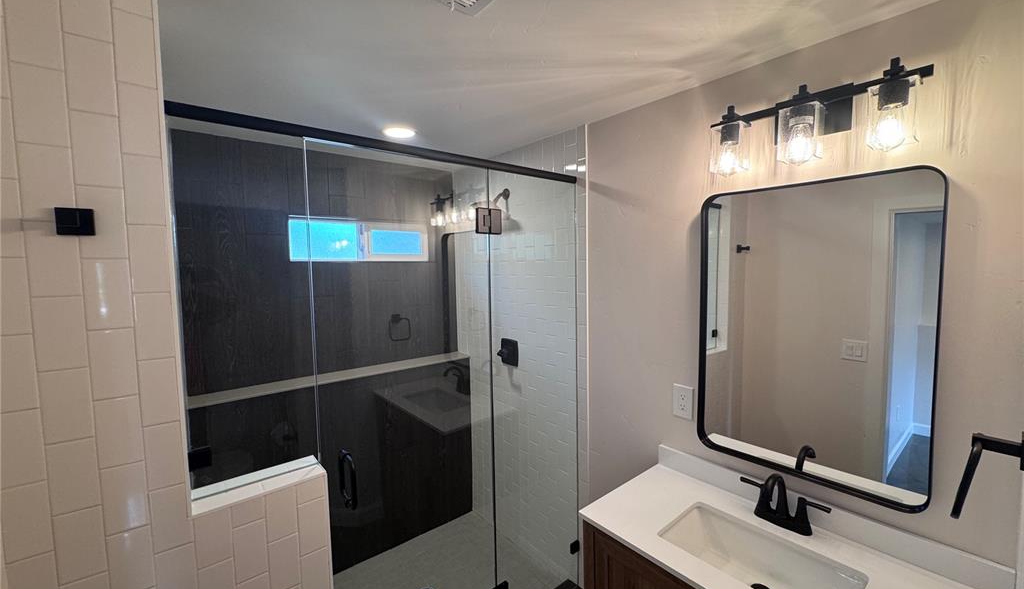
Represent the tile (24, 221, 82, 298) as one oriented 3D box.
[{"bbox_3d":[-0.946,-0.073,0.857,0.075,0.152,0.010,-4,5,-38],"label":"tile"}]

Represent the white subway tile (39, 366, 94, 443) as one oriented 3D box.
[{"bbox_3d":[-0.942,0.235,0.878,0.075,0.152,0.010,-4,5,-38],"label":"white subway tile"}]

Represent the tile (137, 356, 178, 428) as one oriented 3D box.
[{"bbox_3d":[-0.825,0.228,0.971,0.066,0.152,0.010,-4,5,-38],"label":"tile"}]

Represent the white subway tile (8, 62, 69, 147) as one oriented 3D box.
[{"bbox_3d":[-0.950,-0.379,0.837,0.075,0.152,0.010,-4,5,-38],"label":"white subway tile"}]

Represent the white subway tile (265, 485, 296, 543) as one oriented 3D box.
[{"bbox_3d":[-0.637,0.604,1.143,0.074,0.135,0.010,-4,5,-39],"label":"white subway tile"}]

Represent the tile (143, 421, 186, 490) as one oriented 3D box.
[{"bbox_3d":[-0.830,0.384,0.990,0.066,0.154,0.009,-4,5,-39],"label":"tile"}]

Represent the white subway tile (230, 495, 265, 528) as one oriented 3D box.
[{"bbox_3d":[-0.702,0.577,1.104,0.076,0.062,0.009,-4,5,-39],"label":"white subway tile"}]

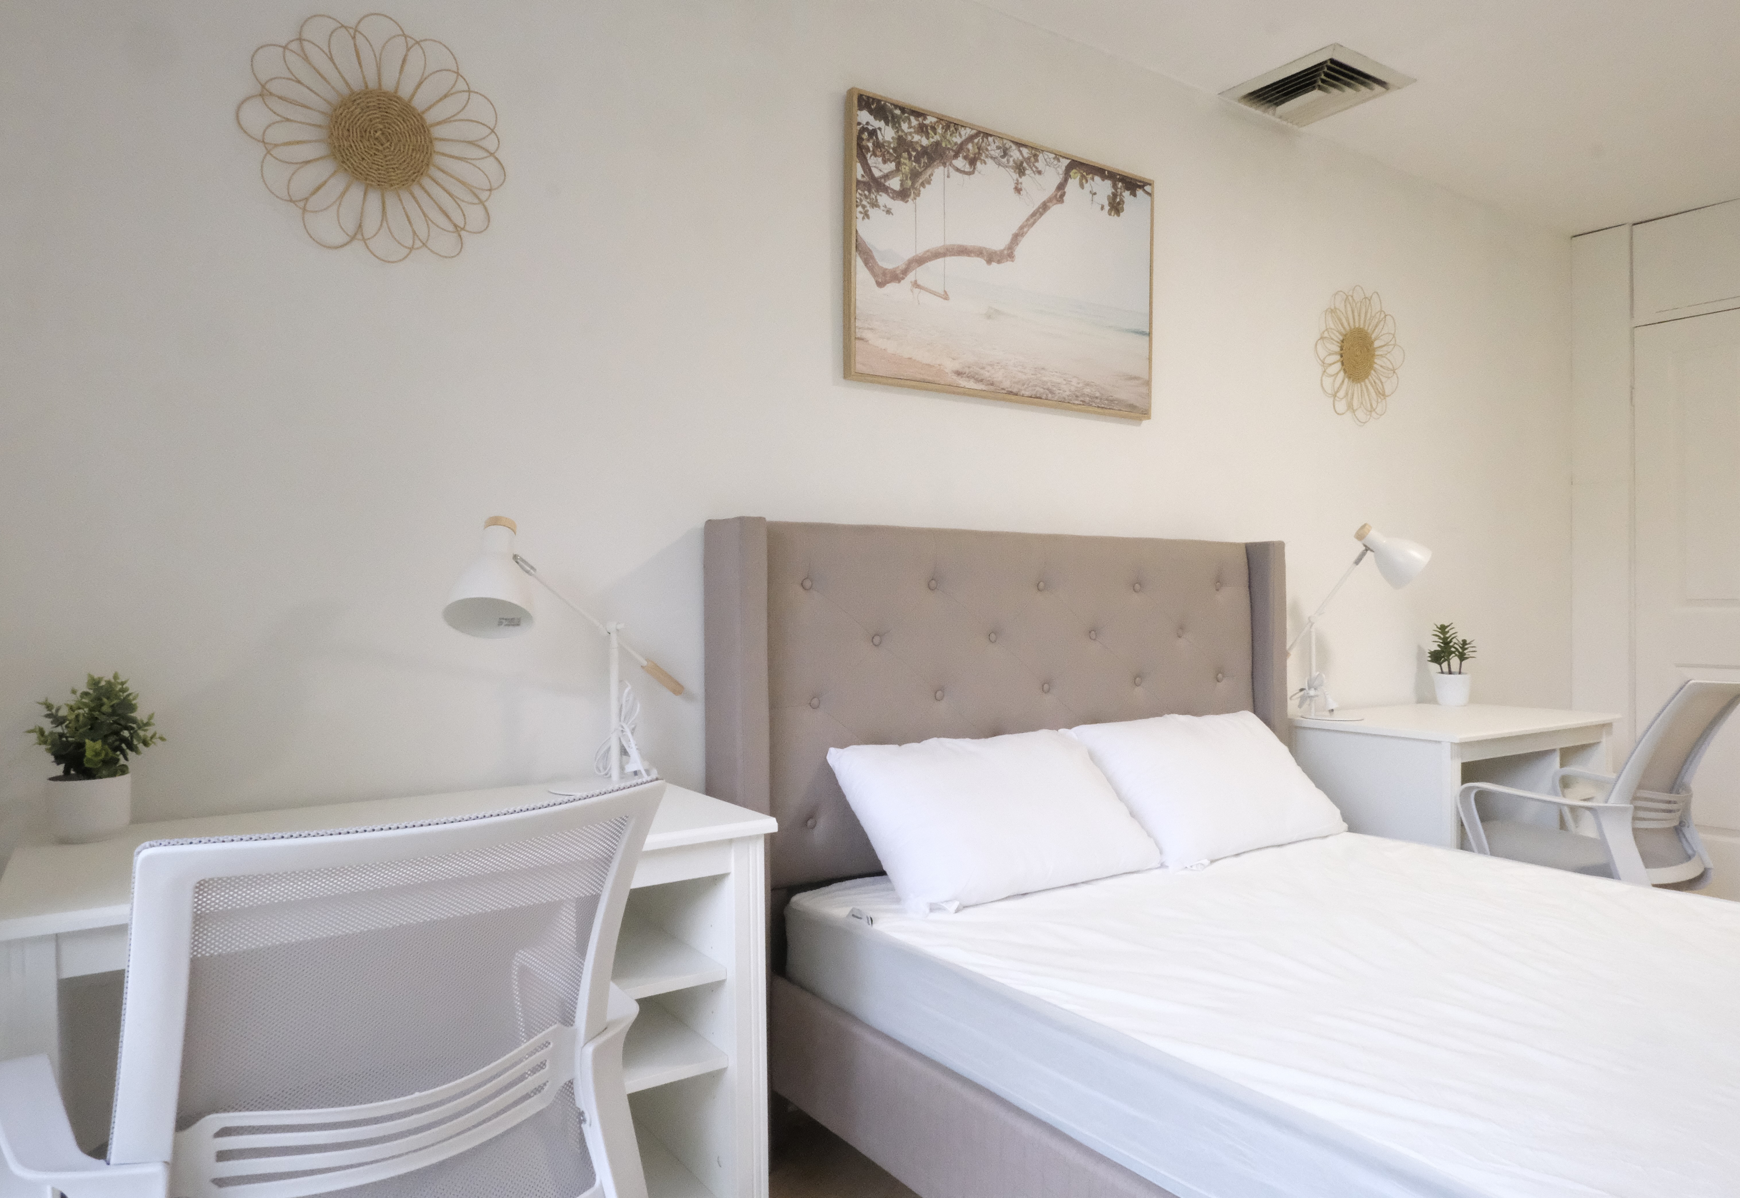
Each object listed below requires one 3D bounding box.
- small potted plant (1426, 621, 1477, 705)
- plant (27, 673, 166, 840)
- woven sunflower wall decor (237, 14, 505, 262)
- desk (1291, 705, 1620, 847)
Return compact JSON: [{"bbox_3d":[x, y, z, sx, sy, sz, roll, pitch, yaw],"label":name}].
[{"bbox_3d":[1.839,0.208,3.627,0.125,0.250,0.125,0,0,-34],"label":"small potted plant"},{"bbox_3d":[-1.096,0.221,1.628,0.155,0.222,0.155,0,0,-34],"label":"plant"},{"bbox_3d":[-0.812,-0.762,1.901,0.415,0.405,0.035,0,0,-34],"label":"woven sunflower wall decor"},{"bbox_3d":[1.654,0.698,3.265,0.930,0.730,0.510,0,0,-36],"label":"desk"}]

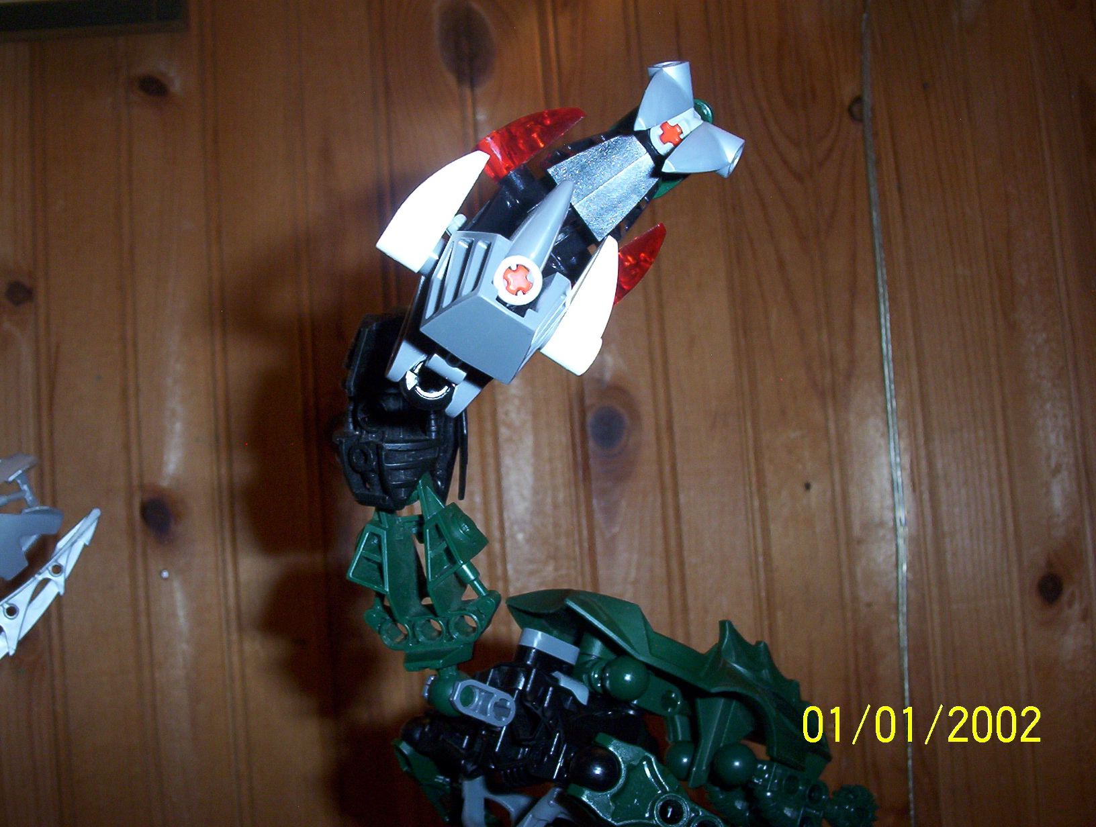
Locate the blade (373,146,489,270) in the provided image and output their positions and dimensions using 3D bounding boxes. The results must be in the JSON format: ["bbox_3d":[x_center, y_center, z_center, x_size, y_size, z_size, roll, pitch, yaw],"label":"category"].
[{"bbox_3d":[-0.019,-0.035,0.204,0.008,0.025,0.008,34,-16,-8],"label":"blade"}]

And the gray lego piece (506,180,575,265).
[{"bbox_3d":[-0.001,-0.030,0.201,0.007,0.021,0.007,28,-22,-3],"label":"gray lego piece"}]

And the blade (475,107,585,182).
[{"bbox_3d":[-0.003,-0.050,0.227,0.024,0.008,0.008,-34,-5,-23],"label":"blade"}]

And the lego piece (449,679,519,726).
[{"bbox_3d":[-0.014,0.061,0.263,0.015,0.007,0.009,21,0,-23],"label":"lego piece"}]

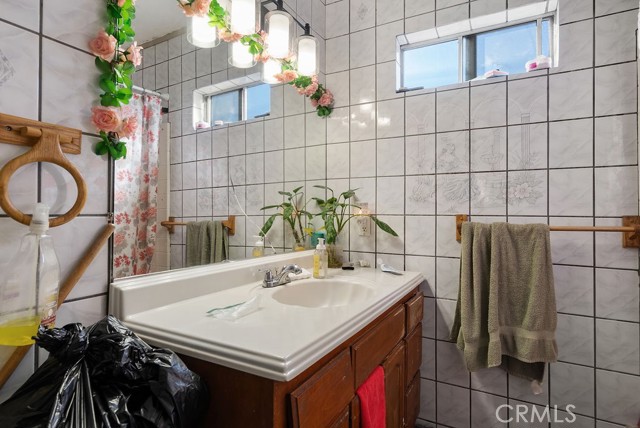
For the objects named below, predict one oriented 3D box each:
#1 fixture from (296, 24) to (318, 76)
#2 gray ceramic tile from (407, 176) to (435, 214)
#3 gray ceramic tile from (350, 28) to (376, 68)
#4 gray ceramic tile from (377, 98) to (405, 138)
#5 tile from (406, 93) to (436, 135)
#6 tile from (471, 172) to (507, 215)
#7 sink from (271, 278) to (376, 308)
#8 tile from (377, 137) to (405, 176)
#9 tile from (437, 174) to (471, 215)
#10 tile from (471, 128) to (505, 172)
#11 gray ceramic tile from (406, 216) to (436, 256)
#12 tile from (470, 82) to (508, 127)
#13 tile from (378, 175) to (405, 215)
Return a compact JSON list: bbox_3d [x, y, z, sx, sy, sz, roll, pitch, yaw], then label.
[{"bbox_3d":[-0.058,-0.781,1.531,0.108,0.248,0.108,0,0,0],"label":"fixture"},{"bbox_3d":[0.507,-0.095,1.620,0.150,0.201,0.010,0,-1,27],"label":"gray ceramic tile"},{"bbox_3d":[0.245,-0.929,1.804,0.152,0.204,0.010,0,-1,27],"label":"gray ceramic tile"},{"bbox_3d":[0.374,-0.501,1.695,0.150,0.201,0.010,0,-1,27],"label":"gray ceramic tile"},{"bbox_3d":[0.510,-0.501,1.625,0.150,0.201,0.010,0,-1,27],"label":"tile"},{"bbox_3d":[0.778,-0.095,1.481,0.150,0.201,0.010,0,-1,27],"label":"tile"},{"bbox_3d":[0.012,0.348,1.163,0.345,0.140,0.430,0,-1,27],"label":"sink"},{"bbox_3d":[0.386,-0.302,1.740,0.152,0.204,0.010,0,0,29],"label":"tile"},{"bbox_3d":[0.659,-0.094,1.585,0.152,0.204,0.010,0,-1,27],"label":"tile"},{"bbox_3d":[0.779,-0.298,1.483,0.150,0.201,0.010,0,-1,27],"label":"tile"},{"bbox_3d":[0.519,0.113,1.653,0.152,0.204,0.010,0,-1,27],"label":"gray ceramic tile"},{"bbox_3d":[0.800,-0.510,1.519,0.152,0.204,0.010,0,-1,27],"label":"tile"},{"bbox_3d":[0.386,-0.093,1.740,0.152,0.204,0.010,0,0,29],"label":"tile"}]

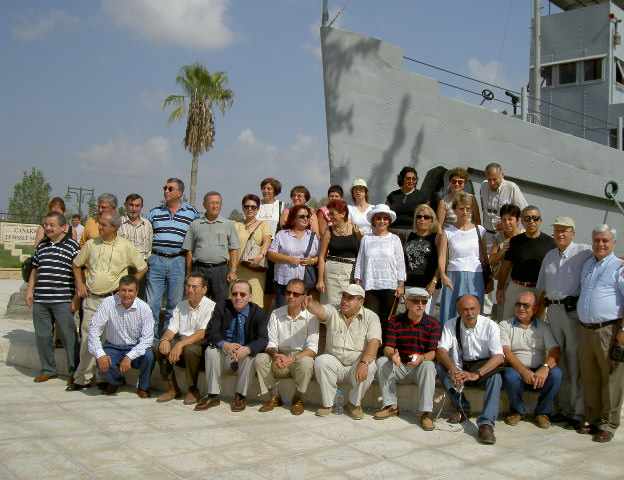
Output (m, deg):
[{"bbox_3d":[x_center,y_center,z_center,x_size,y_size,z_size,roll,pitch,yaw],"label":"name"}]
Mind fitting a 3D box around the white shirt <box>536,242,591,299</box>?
[{"bbox_3d":[2.164,0.266,6.203,0.520,0.507,0.300,2,1,21],"label":"white shirt"}]

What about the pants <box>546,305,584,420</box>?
[{"bbox_3d":[2.151,1.035,6.120,0.380,1.000,0.320,2,1,22],"label":"pants"}]

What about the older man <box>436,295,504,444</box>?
[{"bbox_3d":[1.298,0.987,5.945,0.550,1.050,0.950,1,1,7],"label":"older man"}]

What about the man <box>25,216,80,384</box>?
[{"bbox_3d":[-2.653,0.570,7.400,0.500,1.700,0.380,1,1,14],"label":"man"}]

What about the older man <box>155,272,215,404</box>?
[{"bbox_3d":[-1.223,0.898,6.886,0.520,1.156,0.750,2,1,14],"label":"older man"}]

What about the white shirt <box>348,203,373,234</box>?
[{"bbox_3d":[0.544,-0.103,7.850,0.420,0.580,0.250,1,1,5],"label":"white shirt"}]

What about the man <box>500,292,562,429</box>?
[{"bbox_3d":[1.936,1.020,6.386,0.560,1.093,0.780,2,1,12],"label":"man"}]

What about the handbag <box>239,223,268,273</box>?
[{"bbox_3d":[-0.601,0.077,7.453,0.300,0.516,0.120,2,1,-2],"label":"handbag"}]

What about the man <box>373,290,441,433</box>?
[{"bbox_3d":[0.828,0.956,6.185,0.550,1.090,0.820,1,1,6],"label":"man"}]

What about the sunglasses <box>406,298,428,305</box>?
[{"bbox_3d":[0.922,0.537,6.300,0.145,0.045,0.140,1,1,-20],"label":"sunglasses"}]

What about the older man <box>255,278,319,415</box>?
[{"bbox_3d":[-0.220,0.920,6.474,0.540,1.120,0.680,1,1,7],"label":"older man"}]

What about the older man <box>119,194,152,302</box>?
[{"bbox_3d":[-1.978,0.327,7.909,0.480,1.674,0.320,1,1,-10],"label":"older man"}]

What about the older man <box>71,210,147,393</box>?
[{"bbox_3d":[-2.009,0.579,7.050,0.700,1.720,0.430,1,1,6],"label":"older man"}]

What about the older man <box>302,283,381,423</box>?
[{"bbox_3d":[0.272,0.948,6.420,0.660,1.130,0.770,1,1,12],"label":"older man"}]

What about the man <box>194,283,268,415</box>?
[{"bbox_3d":[-0.727,0.920,6.595,0.580,1.100,0.700,1,1,3],"label":"man"}]

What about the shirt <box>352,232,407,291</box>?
[{"bbox_3d":[0.665,0.209,7.000,0.500,0.560,0.290,1,1,3],"label":"shirt"}]

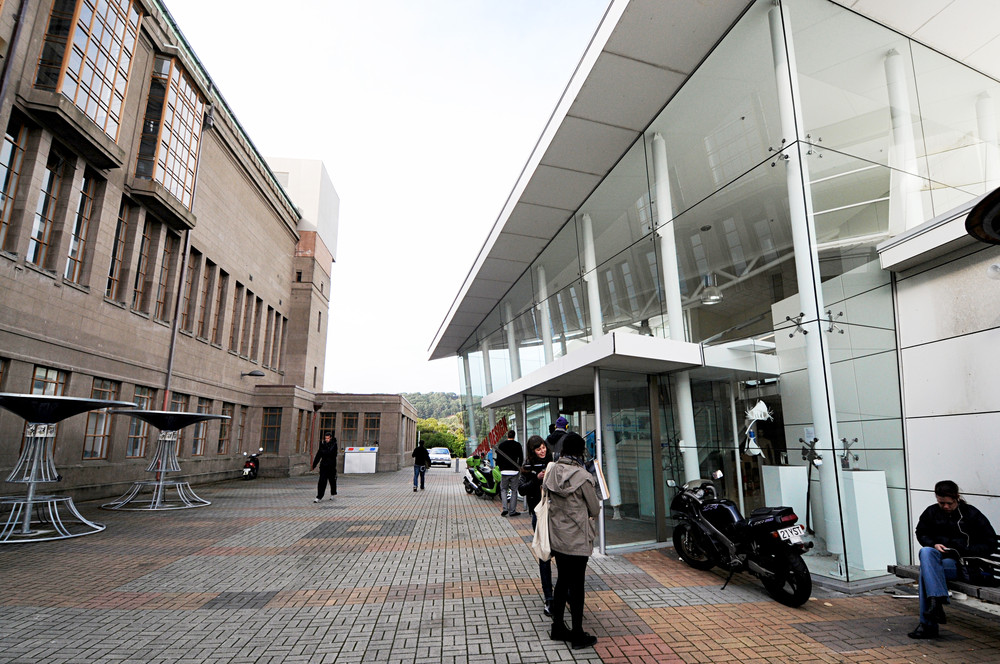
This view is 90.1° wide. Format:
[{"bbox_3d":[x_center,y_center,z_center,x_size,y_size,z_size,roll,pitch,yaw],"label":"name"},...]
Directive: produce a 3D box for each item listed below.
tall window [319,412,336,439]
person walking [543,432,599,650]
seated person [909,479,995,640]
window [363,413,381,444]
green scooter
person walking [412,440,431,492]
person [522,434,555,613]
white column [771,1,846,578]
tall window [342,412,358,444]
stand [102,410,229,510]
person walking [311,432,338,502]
[{"bbox_3d":[-9.288,5.402,27.071,0.850,1.990,0.150,1,-13,-6],"label":"tall window"},{"bbox_3d":[0.589,1.698,4.225,0.500,1.640,0.420,-11,-17,38],"label":"person walking"},{"bbox_3d":[3.695,1.889,4.193,0.770,1.210,0.560,3,-13,-15],"label":"seated person"},{"bbox_3d":[-6.721,5.319,26.217,0.851,2.111,0.200,1,-13,-6],"label":"window"},{"bbox_3d":[-0.536,4.237,14.717,0.680,1.140,1.750,11,-17,-40],"label":"green scooter"},{"bbox_3d":[-2.811,4.812,18.016,0.600,1.730,0.500,1,-13,-6],"label":"person walking"},{"bbox_3d":[0.479,1.877,4.998,0.540,1.640,0.420,9,-16,-35],"label":"person"},{"bbox_3d":[3.414,-0.535,5.530,0.235,6.184,0.235,-6,0,-7],"label":"white column"},{"bbox_3d":[-8.130,5.425,27.184,0.860,2.000,0.150,1,-13,-6],"label":"tall window"},{"bbox_3d":[-8.914,3.388,13.291,2.700,2.340,2.700,1,-13,-6],"label":"stand"},{"bbox_3d":[-4.756,3.718,13.709,0.550,1.800,0.560,-8,-15,30],"label":"person walking"}]

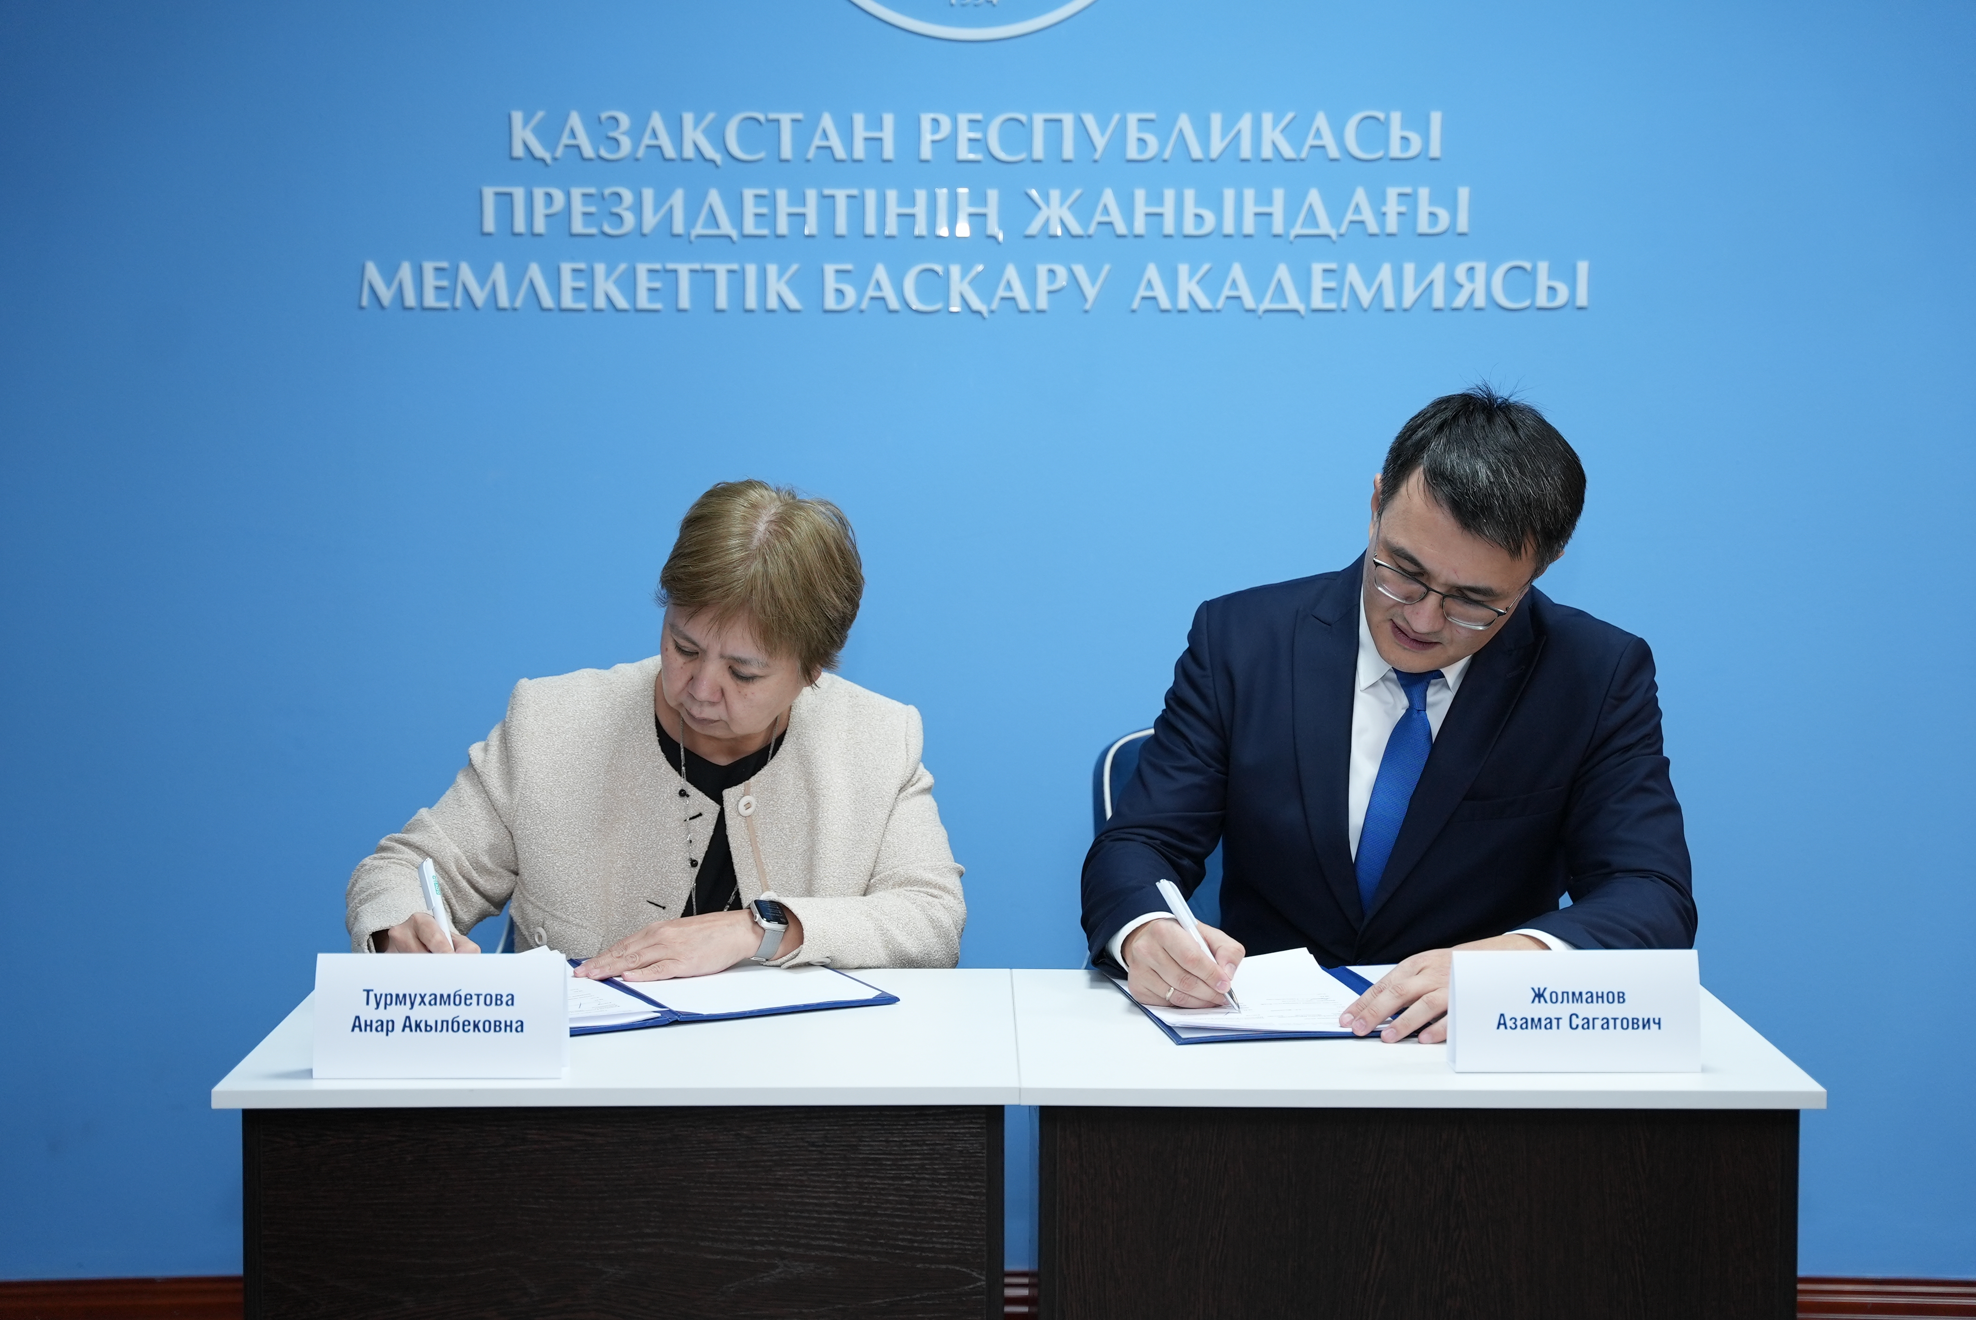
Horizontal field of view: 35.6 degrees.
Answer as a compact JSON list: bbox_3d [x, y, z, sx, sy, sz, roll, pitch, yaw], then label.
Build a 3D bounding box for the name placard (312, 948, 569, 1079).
[{"bbox_3d":[-0.468,0.304,2.641,0.213,0.102,0.045,0,6,-1],"label":"name placard"}]

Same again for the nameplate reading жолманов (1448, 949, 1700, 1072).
[{"bbox_3d":[0.507,0.302,2.663,0.212,0.102,0.045,0,6,-1],"label":"nameplate reading жолманов"}]

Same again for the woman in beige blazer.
[{"bbox_3d":[-0.331,0.428,3.228,0.615,1.238,0.620,0,6,-1],"label":"woman in beige blazer"}]

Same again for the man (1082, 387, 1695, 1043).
[{"bbox_3d":[0.394,0.388,3.161,0.609,1.332,0.720,0,6,3],"label":"man"}]

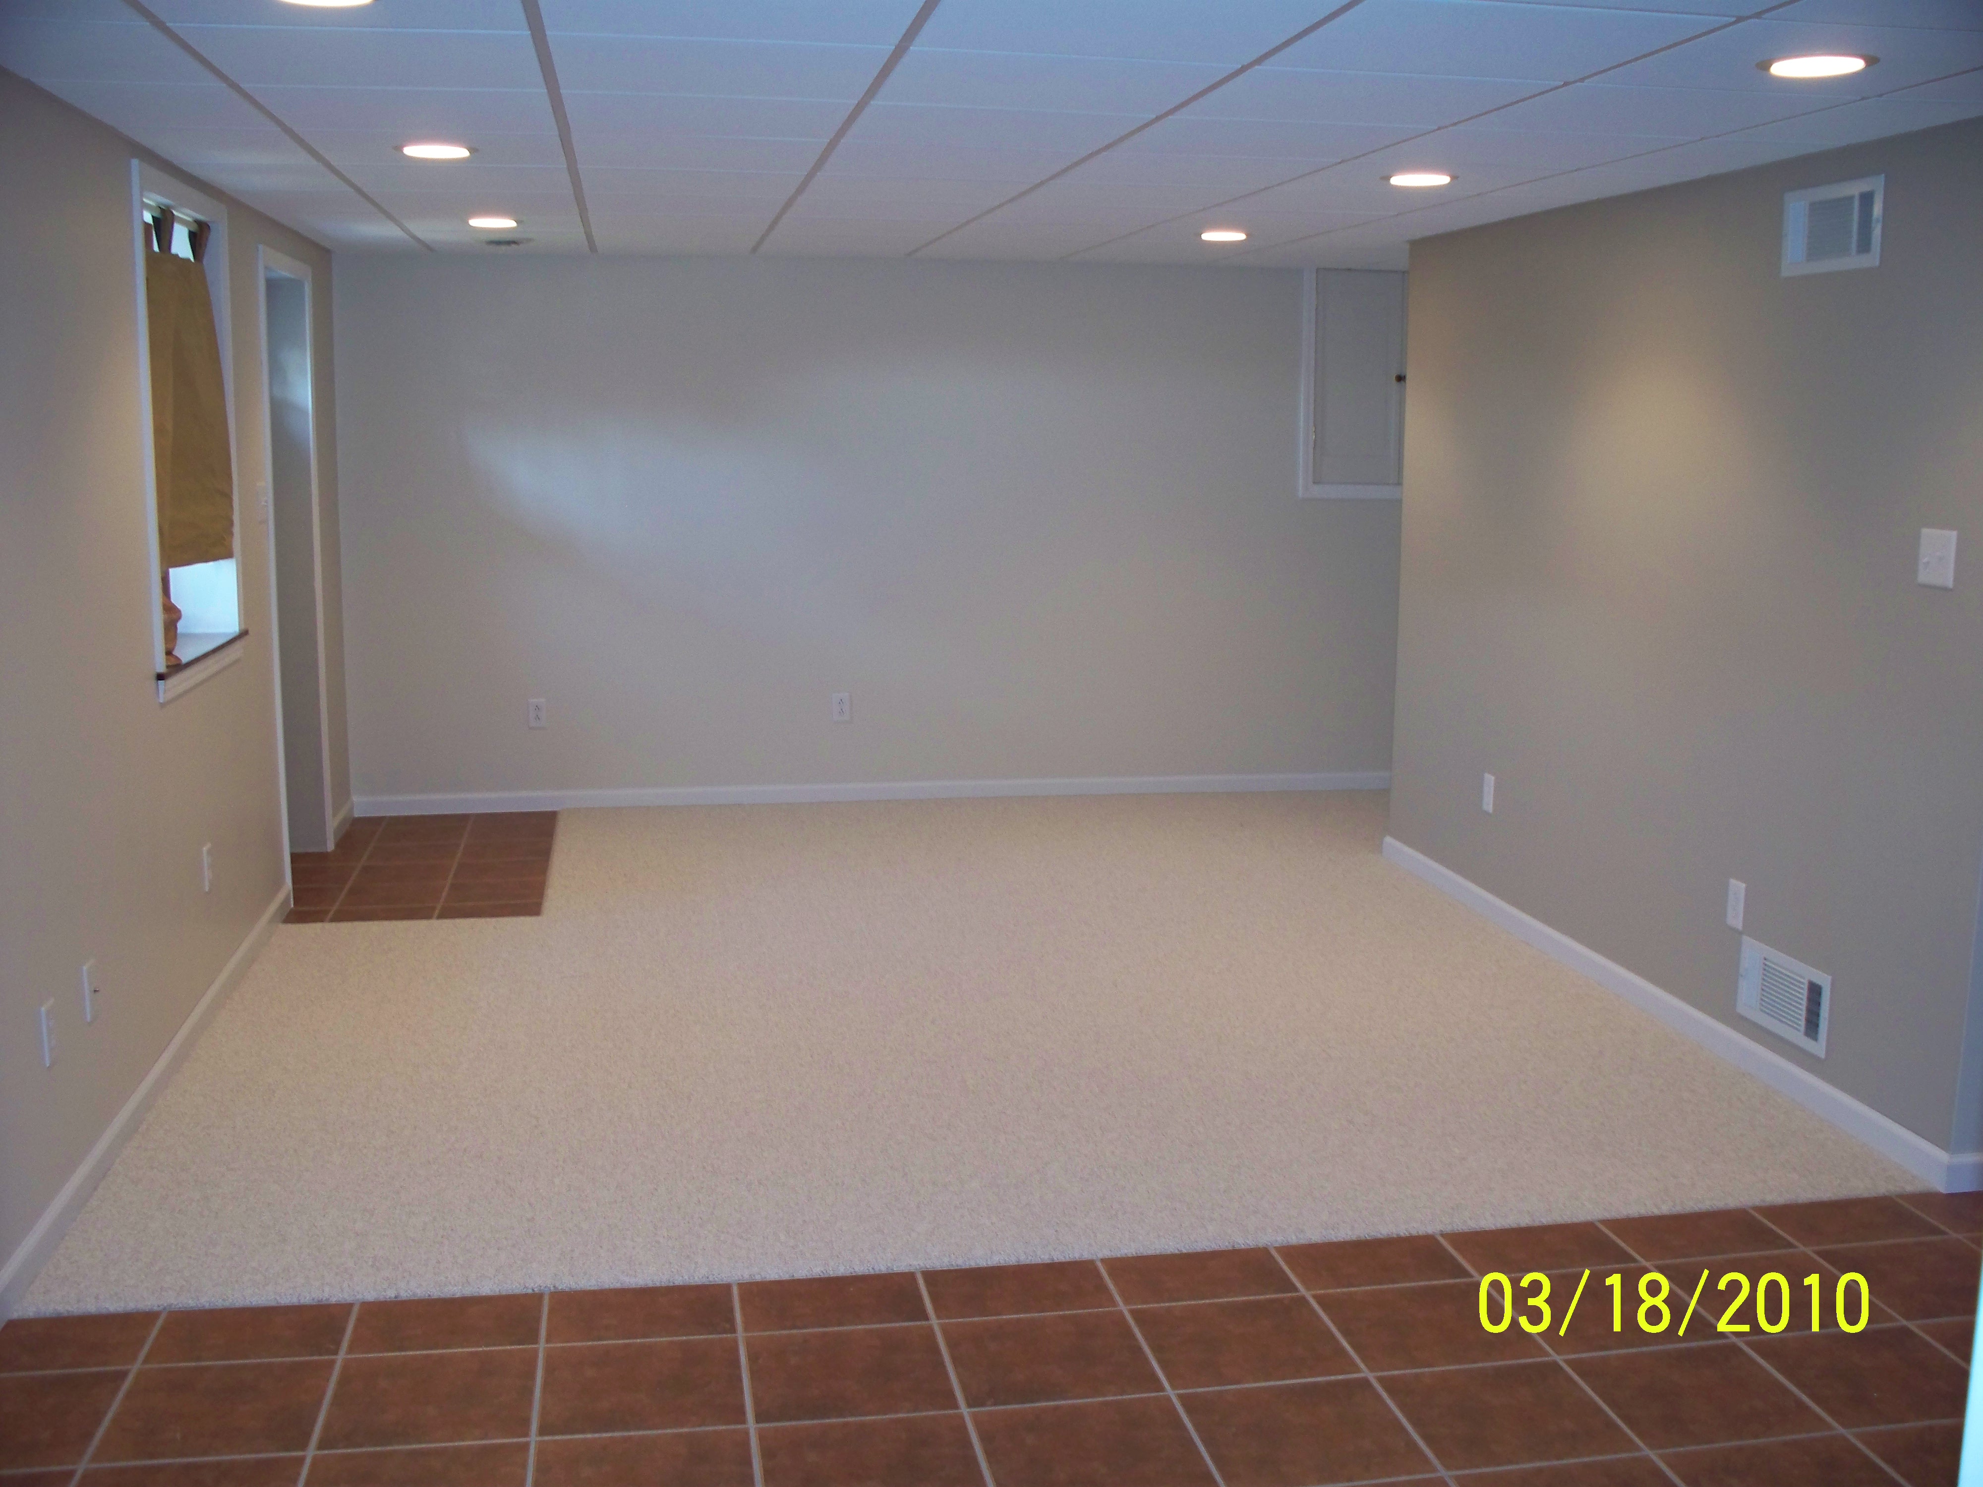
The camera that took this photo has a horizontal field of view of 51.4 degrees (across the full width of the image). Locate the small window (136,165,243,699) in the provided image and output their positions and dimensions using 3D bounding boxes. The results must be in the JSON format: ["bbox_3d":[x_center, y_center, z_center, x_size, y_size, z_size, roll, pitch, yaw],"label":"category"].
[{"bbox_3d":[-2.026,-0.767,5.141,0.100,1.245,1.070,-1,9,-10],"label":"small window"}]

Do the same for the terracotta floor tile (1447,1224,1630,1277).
[{"bbox_3d":[1.038,0.964,3.901,0.330,0.010,0.210,-1,9,-10],"label":"terracotta floor tile"}]

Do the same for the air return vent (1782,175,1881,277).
[{"bbox_3d":[1.814,-1.119,4.476,0.020,0.197,0.395,-1,9,-10],"label":"air return vent"}]

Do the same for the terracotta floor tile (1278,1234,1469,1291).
[{"bbox_3d":[0.687,0.946,3.729,0.323,0.010,0.199,-1,9,-10],"label":"terracotta floor tile"}]

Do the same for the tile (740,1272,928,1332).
[{"bbox_3d":[-0.278,0.978,3.598,0.322,0.010,0.211,-1,9,-10],"label":"tile"}]

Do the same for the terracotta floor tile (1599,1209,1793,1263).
[{"bbox_3d":[1.332,0.937,3.898,0.322,0.010,0.211,-1,9,-10],"label":"terracotta floor tile"}]

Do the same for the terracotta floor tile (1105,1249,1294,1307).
[{"bbox_3d":[0.381,0.984,3.784,0.330,0.010,0.210,-1,9,-10],"label":"terracotta floor tile"}]

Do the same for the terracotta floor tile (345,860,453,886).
[{"bbox_3d":[-1.977,0.443,6.949,0.323,0.010,0.323,-1,9,-10],"label":"terracotta floor tile"}]

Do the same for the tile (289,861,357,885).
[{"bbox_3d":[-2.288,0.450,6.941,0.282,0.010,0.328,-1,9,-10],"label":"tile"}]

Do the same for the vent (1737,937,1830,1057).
[{"bbox_3d":[1.846,0.591,4.830,0.015,0.196,0.400,-1,9,-10],"label":"vent"}]

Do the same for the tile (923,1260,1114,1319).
[{"bbox_3d":[0.049,0.981,3.688,0.330,0.010,0.212,-1,9,-10],"label":"tile"}]

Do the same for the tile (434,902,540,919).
[{"bbox_3d":[-1.580,0.532,6.502,0.319,0.010,0.171,-1,9,-10],"label":"tile"}]

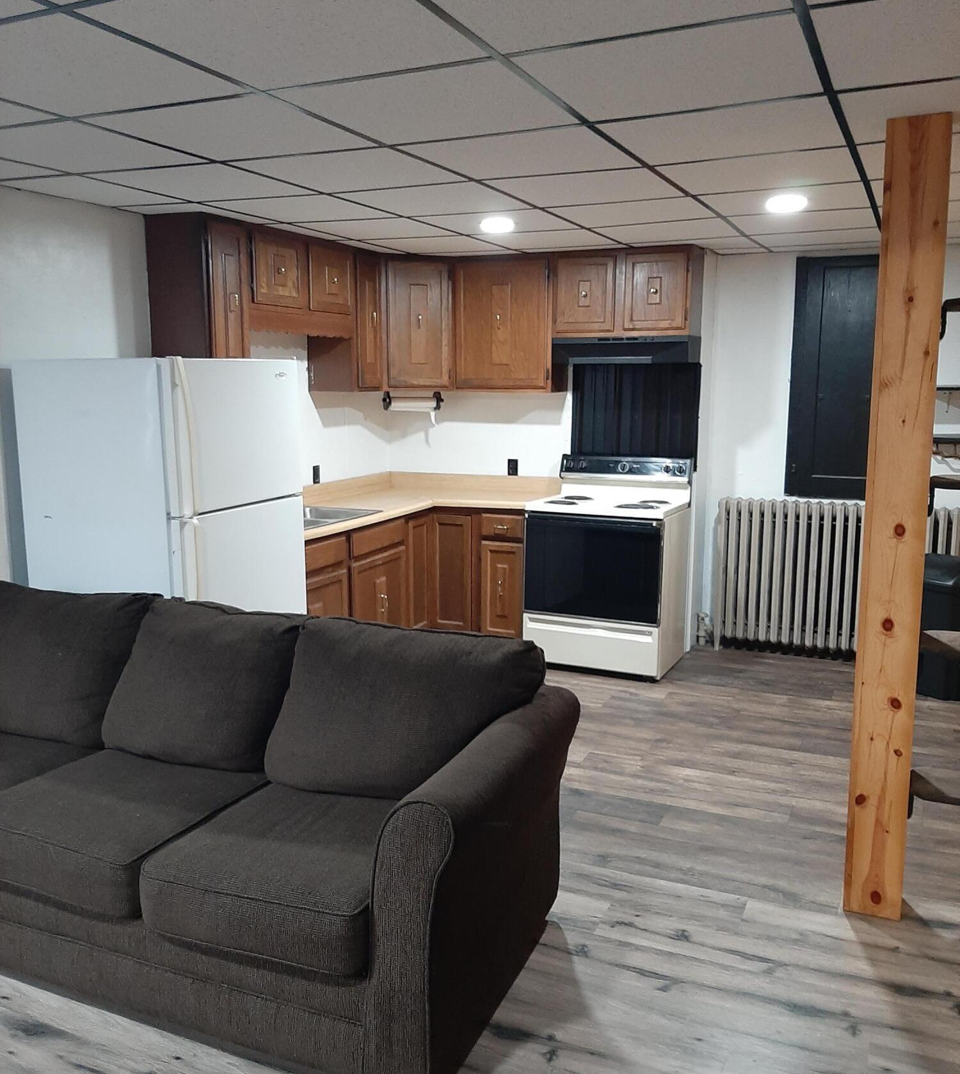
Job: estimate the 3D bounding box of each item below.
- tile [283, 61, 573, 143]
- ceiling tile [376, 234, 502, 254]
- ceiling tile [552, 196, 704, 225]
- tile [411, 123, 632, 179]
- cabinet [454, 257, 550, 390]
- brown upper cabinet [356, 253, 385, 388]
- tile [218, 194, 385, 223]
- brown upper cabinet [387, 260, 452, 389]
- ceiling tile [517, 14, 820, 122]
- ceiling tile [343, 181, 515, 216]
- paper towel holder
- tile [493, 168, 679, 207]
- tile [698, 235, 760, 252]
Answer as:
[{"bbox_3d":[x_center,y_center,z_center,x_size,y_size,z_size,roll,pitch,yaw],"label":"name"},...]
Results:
[{"bbox_3d":[-0.112,-1.085,2.398,0.605,0.025,0.595,4,11,25],"label":"tile"},{"bbox_3d":[-0.224,-1.524,4.997,0.605,0.025,0.595,4,11,25],"label":"ceiling tile"},{"bbox_3d":[0.639,-1.363,4.021,0.605,0.025,0.600,4,11,25],"label":"ceiling tile"},{"bbox_3d":[0.138,-1.179,2.959,0.603,0.018,0.603,5,11,25],"label":"tile"},{"bbox_3d":[0.181,-1.231,5.608,0.610,0.757,0.320,5,11,25],"label":"cabinet"},{"bbox_3d":[-0.765,-1.205,5.417,0.330,0.740,0.275,4,10,23],"label":"brown upper cabinet"},{"bbox_3d":[-0.715,-1.347,3.940,0.603,0.018,0.603,5,11,25],"label":"tile"},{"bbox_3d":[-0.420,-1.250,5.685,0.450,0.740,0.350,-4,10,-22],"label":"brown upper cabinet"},{"bbox_3d":[0.439,-1.043,2.162,0.603,0.018,0.603,5,11,25],"label":"ceiling tile"},{"bbox_3d":[-0.171,-1.317,3.748,0.605,0.025,0.600,4,11,25],"label":"ceiling tile"},{"bbox_3d":[-0.395,-0.802,5.672,0.360,0.125,0.120,-4,10,-22],"label":"paper towel holder"},{"bbox_3d":[0.384,-1.261,3.443,0.605,0.025,0.595,4,11,25],"label":"tile"},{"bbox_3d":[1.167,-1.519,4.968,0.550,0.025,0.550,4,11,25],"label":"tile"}]

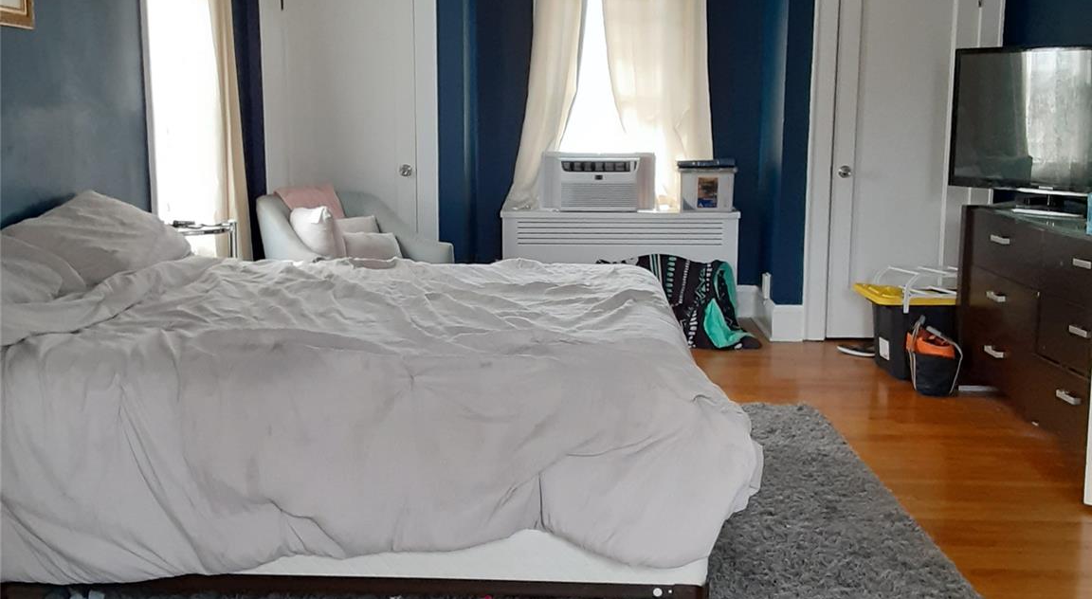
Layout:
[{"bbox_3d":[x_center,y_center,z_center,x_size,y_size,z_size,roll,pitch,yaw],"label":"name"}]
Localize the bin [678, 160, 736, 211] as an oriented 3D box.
[{"bbox_3d":[0.940,-0.681,6.739,0.330,0.302,0.275,0,9,2],"label":"bin"}]

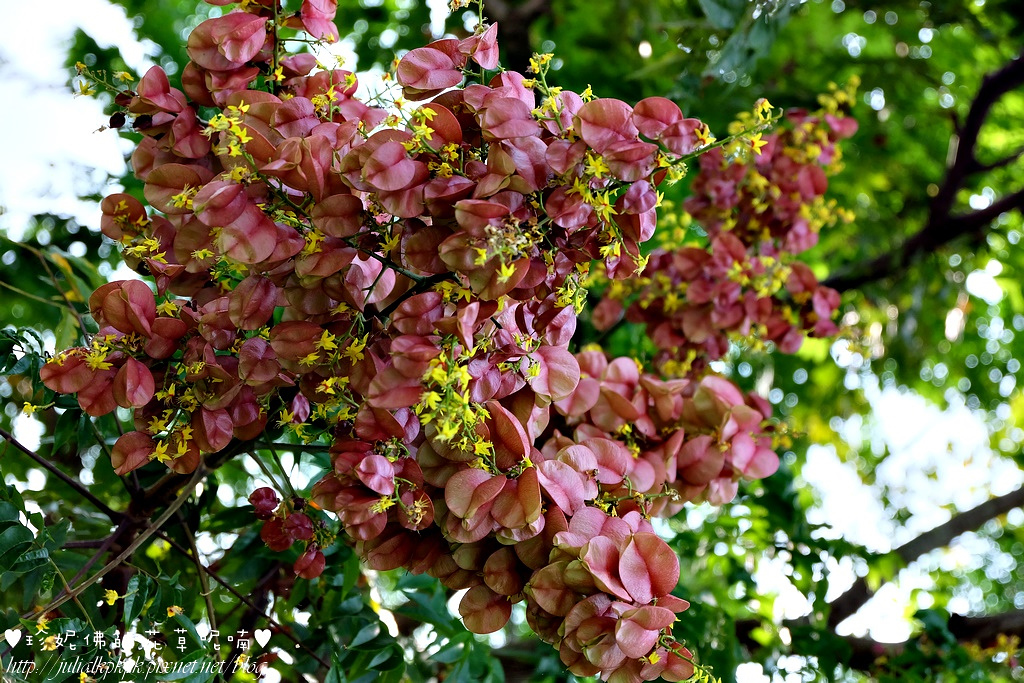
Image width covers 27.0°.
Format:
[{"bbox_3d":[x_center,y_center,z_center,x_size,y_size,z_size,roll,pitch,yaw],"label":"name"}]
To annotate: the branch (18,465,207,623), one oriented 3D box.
[{"bbox_3d":[-0.319,0.166,1.710,0.210,0.028,0.030,-41,-6,-15],"label":"branch"}]

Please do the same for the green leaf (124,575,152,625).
[{"bbox_3d":[-0.298,0.206,1.700,0.022,0.043,0.011,12,-12,6],"label":"green leaf"}]

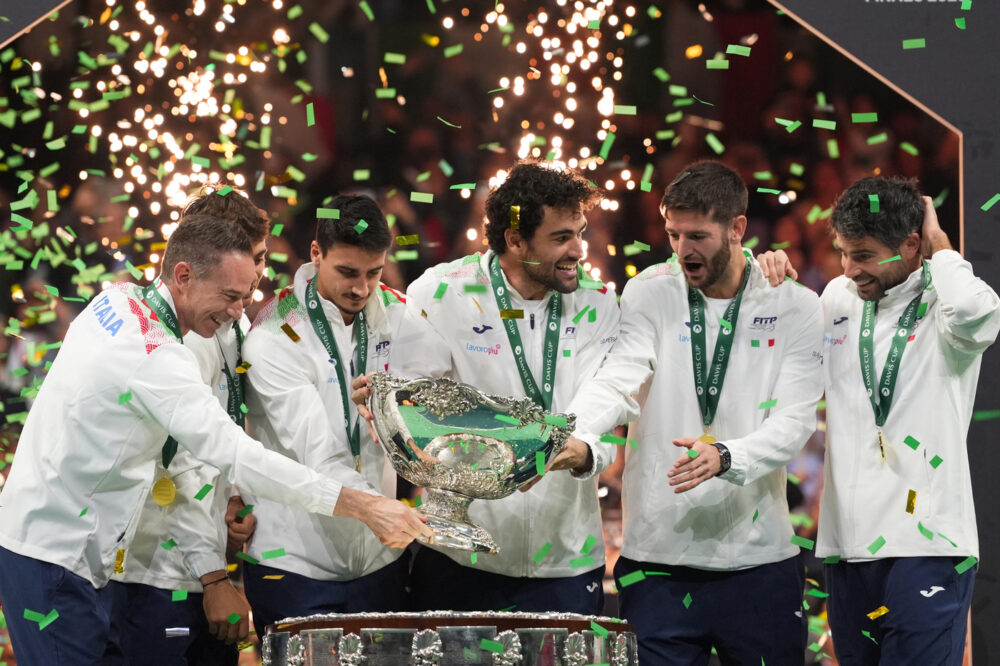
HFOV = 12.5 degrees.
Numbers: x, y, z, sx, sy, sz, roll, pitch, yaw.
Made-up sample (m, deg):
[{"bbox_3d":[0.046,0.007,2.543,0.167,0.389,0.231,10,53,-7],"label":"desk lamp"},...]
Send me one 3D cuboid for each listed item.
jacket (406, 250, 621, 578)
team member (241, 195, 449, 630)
[{"bbox_3d":[0.030,0.182,10.120,0.490,0.710,0.360,1,-6,-12],"label":"jacket"},{"bbox_3d":[-0.346,0.612,10.030,0.490,1.830,0.470,2,-6,-20],"label":"team member"}]

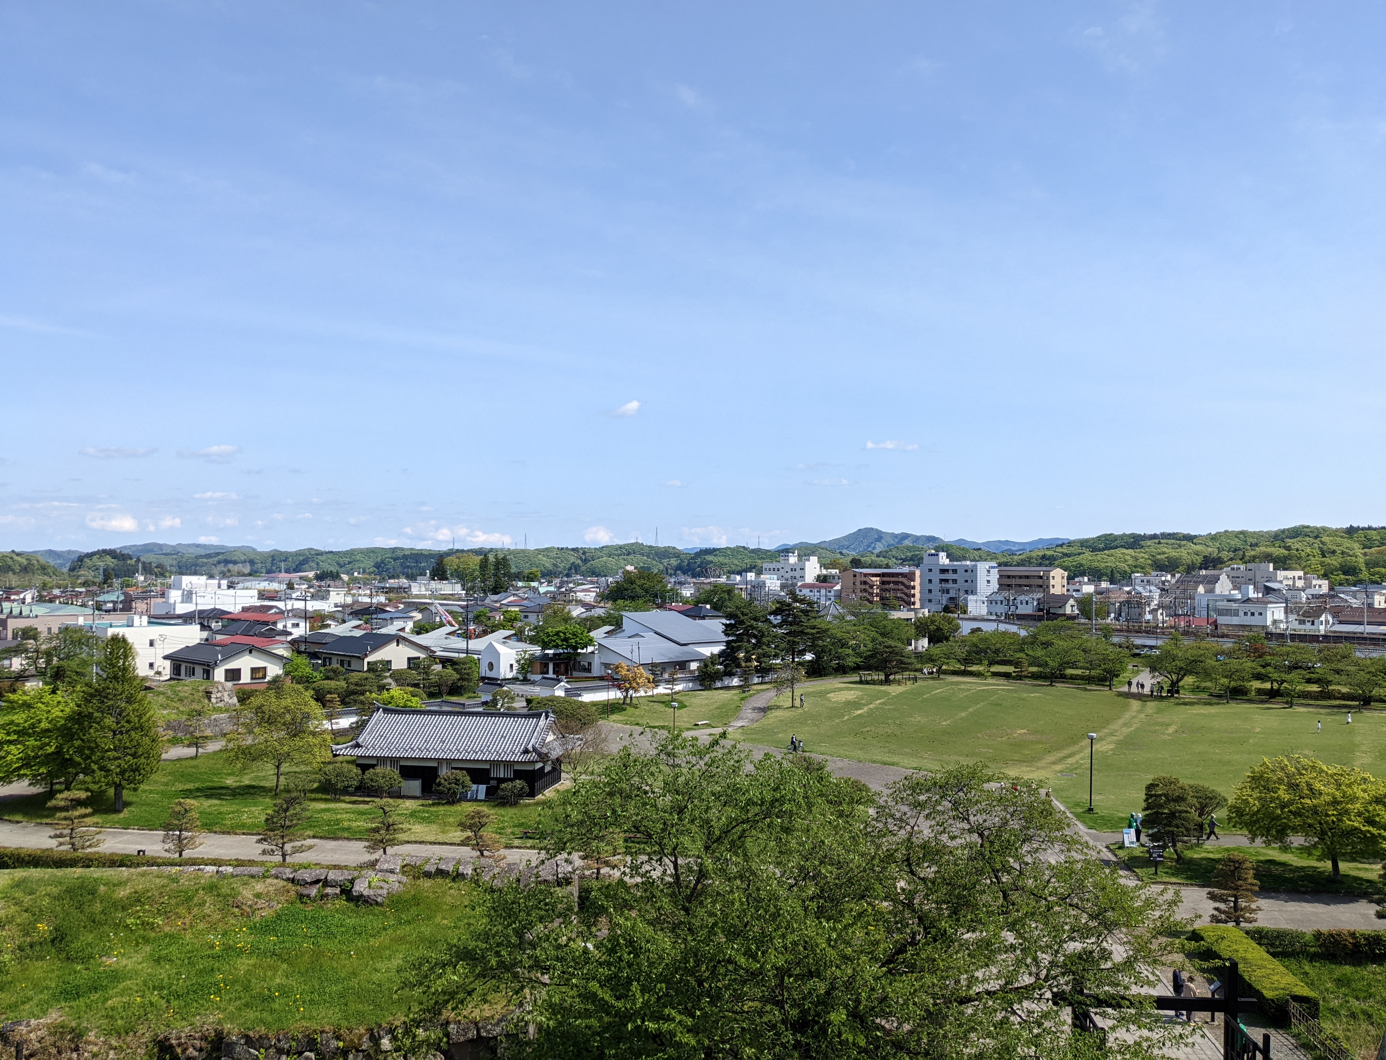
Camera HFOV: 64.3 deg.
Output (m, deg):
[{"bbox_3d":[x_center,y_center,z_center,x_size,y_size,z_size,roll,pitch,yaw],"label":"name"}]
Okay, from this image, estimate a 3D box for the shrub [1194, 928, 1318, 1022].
[{"bbox_3d":[21.409,16.828,42.345,1.900,1.000,7.600,0,-2,6],"label":"shrub"}]

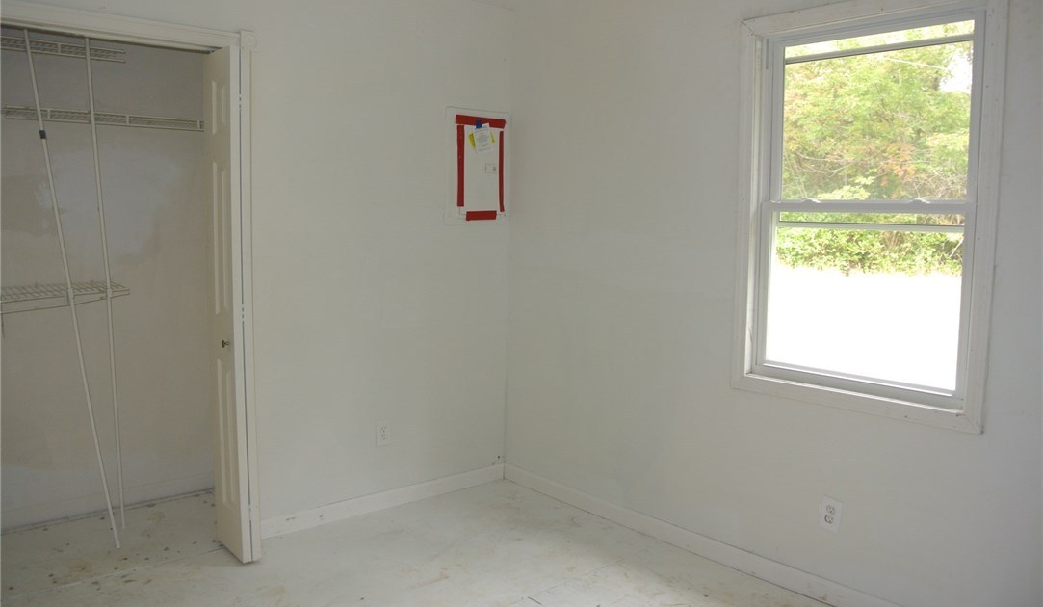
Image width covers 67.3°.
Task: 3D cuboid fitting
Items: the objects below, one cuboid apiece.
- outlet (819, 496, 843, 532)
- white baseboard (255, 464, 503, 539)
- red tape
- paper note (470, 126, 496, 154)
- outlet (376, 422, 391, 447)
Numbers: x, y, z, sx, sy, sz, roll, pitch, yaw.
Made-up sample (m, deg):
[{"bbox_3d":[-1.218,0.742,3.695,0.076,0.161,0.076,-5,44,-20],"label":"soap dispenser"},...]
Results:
[{"bbox_3d":[1.096,0.748,2.776,0.008,0.118,0.073,-4,7,-41],"label":"outlet"},{"bbox_3d":[-0.593,0.924,3.730,1.330,0.087,0.014,-4,7,-41],"label":"white baseboard"},{"bbox_3d":[-0.200,-0.900,3.896,0.310,0.046,0.004,-4,7,-41],"label":"red tape"},{"bbox_3d":[-0.187,-0.821,3.914,0.130,0.137,0.005,-14,13,-39],"label":"paper note"},{"bbox_3d":[-0.643,0.603,3.661,0.075,0.120,0.008,-4,7,-41],"label":"outlet"}]

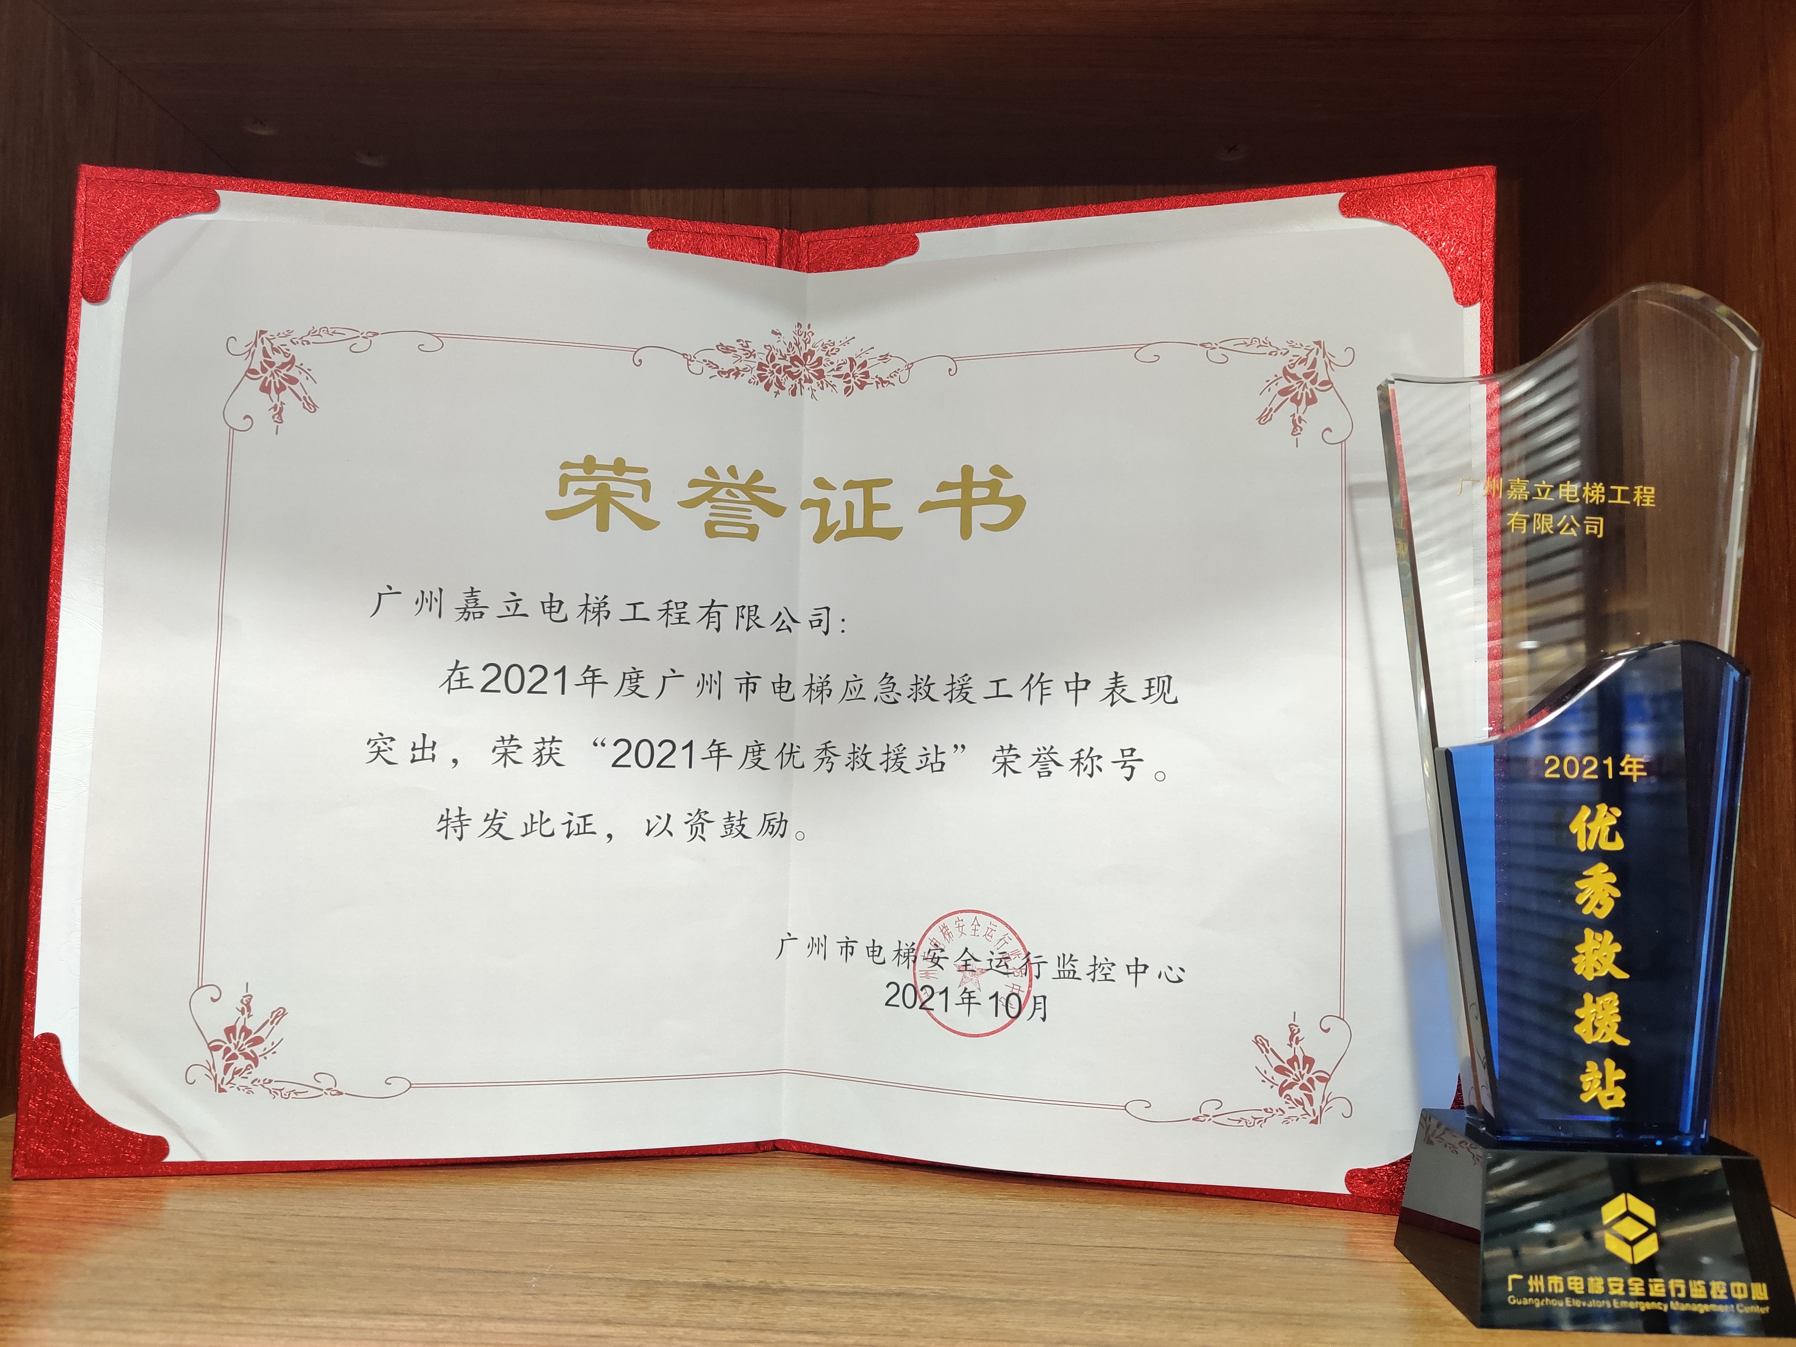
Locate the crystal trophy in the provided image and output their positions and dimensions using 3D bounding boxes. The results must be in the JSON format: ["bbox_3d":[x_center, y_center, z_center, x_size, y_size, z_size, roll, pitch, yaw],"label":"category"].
[{"bbox_3d":[0.175,0.025,0.359,0.097,0.258,0.055,1,-3,1],"label":"crystal trophy"}]

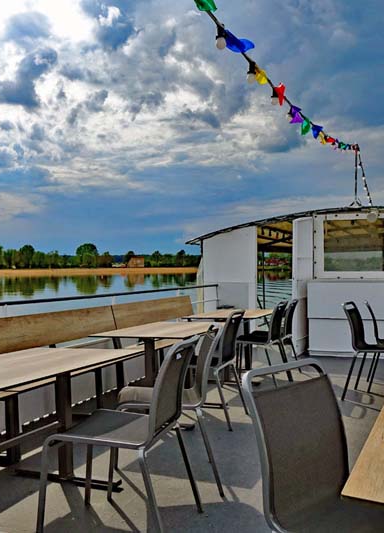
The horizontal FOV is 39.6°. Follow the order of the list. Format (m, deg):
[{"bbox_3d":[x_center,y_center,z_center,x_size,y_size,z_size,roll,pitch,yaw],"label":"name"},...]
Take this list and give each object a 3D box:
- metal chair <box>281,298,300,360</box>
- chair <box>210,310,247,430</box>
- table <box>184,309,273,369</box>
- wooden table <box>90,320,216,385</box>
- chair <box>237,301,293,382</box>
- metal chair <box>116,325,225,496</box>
[{"bbox_3d":[0.911,0.815,6.165,0.605,0.885,0.490,-1,-1,23],"label":"metal chair"},{"bbox_3d":[0.099,0.797,4.349,0.605,0.885,0.490,-1,-1,21],"label":"chair"},{"bbox_3d":[0.480,0.905,5.930,0.780,0.740,1.200,0,0,22],"label":"table"},{"bbox_3d":[-0.180,0.895,4.480,0.780,0.740,1.200,0,0,23],"label":"wooden table"},{"bbox_3d":[0.693,0.811,5.732,0.605,0.885,0.490,-1,-1,26],"label":"chair"},{"bbox_3d":[-0.154,0.782,3.064,0.605,0.885,0.490,0,-1,-5],"label":"metal chair"}]

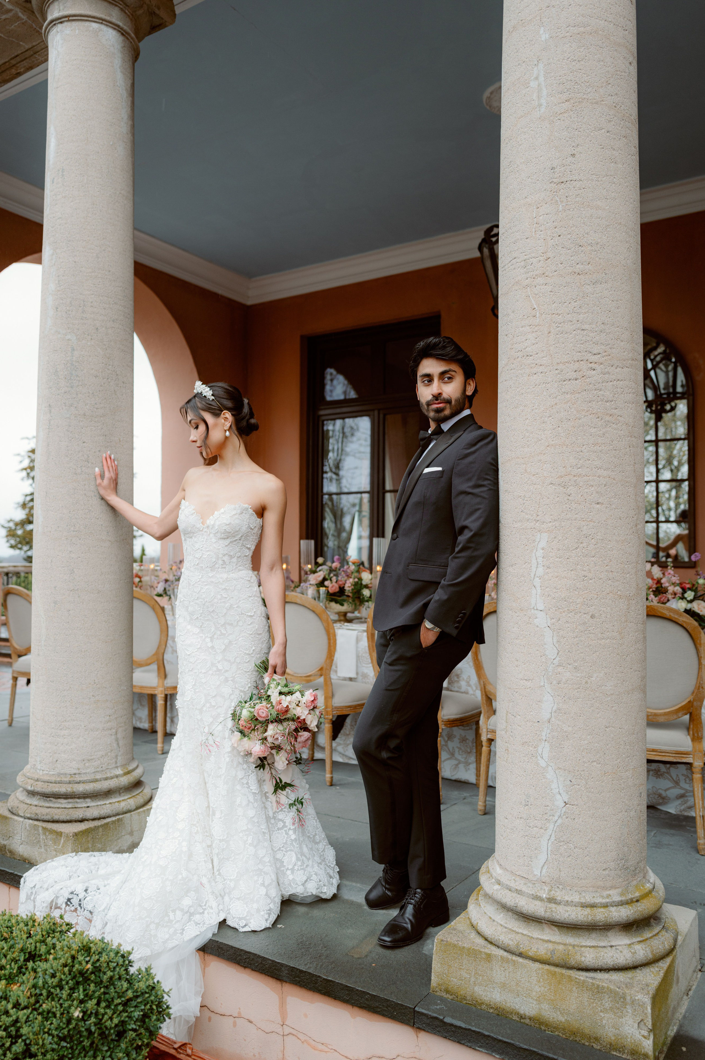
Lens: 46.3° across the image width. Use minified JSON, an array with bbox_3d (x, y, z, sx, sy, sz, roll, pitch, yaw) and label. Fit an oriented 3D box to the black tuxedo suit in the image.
[{"bbox_3d":[0.210,0.390,2.550,0.390,1.480,0.550,1,-2,-40],"label":"black tuxedo suit"}]

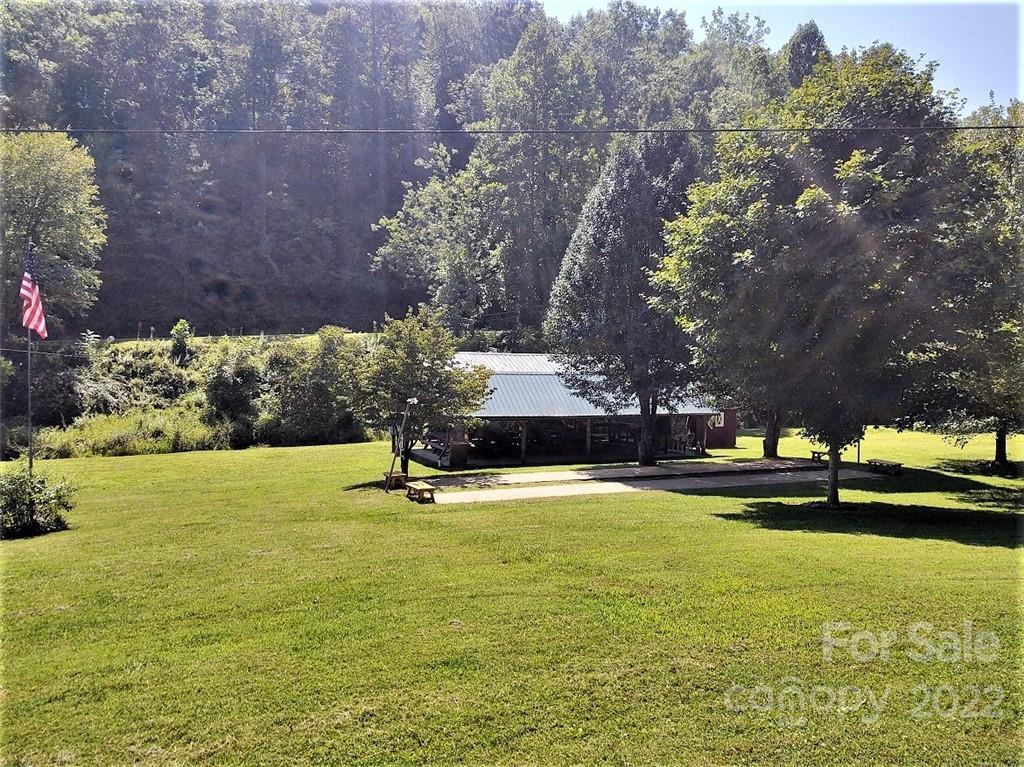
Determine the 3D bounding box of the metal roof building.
[{"bbox_3d":[1.750,1.050,38.400,13.700,5.000,9.200,0,0,-24],"label":"metal roof building"}]

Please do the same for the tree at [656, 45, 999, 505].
[{"bbox_3d":[9.300,-3.200,23.600,9.800,13.500,9.600,0,0,0],"label":"tree"}]

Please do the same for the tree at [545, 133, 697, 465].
[{"bbox_3d":[5.600,-3.750,34.900,8.300,14.600,8.300,0,0,0],"label":"tree"}]

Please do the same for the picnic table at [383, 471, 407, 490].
[{"bbox_3d":[-4.000,3.340,27.400,0.560,0.450,1.300,0,0,-24],"label":"picnic table"}]

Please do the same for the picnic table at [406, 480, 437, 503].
[{"bbox_3d":[-2.790,3.320,24.200,0.560,0.450,1.400,0,0,-24],"label":"picnic table"}]

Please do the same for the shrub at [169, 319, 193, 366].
[{"bbox_3d":[-21.600,-2.600,52.000,1.600,3.100,1.600,0,0,0],"label":"shrub"}]

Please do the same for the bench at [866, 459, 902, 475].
[{"bbox_3d":[14.800,3.340,31.700,0.540,0.450,1.400,0,0,-24],"label":"bench"}]

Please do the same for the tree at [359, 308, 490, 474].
[{"bbox_3d":[-3.350,0.400,30.100,4.900,6.400,4.800,0,0,0],"label":"tree"}]

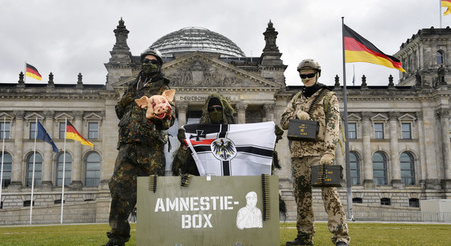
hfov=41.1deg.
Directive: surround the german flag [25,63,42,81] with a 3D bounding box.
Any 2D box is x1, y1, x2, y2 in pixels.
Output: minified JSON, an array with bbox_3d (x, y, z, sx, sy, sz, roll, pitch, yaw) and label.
[{"bbox_3d":[-64.974,-16.900,203.349,5.700,5.900,1.300,1,-9,-5],"label":"german flag"}]

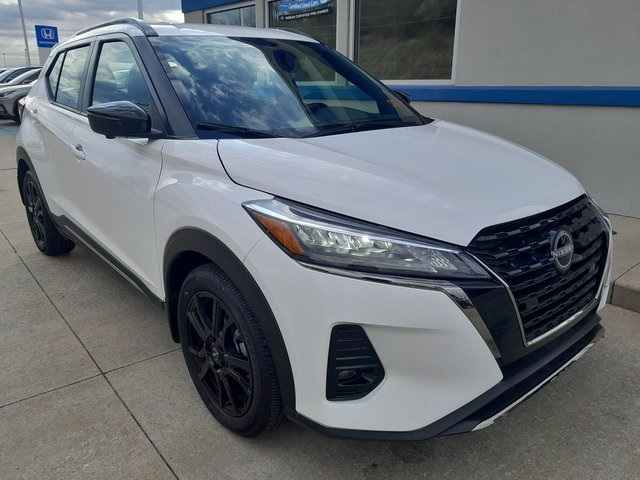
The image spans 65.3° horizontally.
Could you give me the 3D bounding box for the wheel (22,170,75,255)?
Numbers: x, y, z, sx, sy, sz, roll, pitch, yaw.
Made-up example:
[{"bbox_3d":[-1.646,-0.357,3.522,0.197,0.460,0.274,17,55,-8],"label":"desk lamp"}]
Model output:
[{"bbox_3d":[-2.032,-0.212,3.765,0.210,0.657,0.657,-14,23,-39],"label":"wheel"}]

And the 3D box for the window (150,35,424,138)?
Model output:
[{"bbox_3d":[-0.162,-0.825,2.552,1.400,0.140,0.880,-14,55,-39],"label":"window"}]

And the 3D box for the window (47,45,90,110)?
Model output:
[{"bbox_3d":[-1.593,-1.001,3.100,0.060,0.400,0.900,11,6,-44],"label":"window"}]

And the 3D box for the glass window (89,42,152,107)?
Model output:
[{"bbox_3d":[-0.946,-0.764,2.389,0.060,0.410,0.900,11,6,-44],"label":"glass window"}]

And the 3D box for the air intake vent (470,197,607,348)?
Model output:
[{"bbox_3d":[0.800,0.086,1.680,0.910,0.390,0.170,-14,23,-39],"label":"air intake vent"}]

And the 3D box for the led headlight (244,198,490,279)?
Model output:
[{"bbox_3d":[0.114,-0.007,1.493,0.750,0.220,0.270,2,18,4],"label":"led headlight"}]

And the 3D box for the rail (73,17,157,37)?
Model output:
[{"bbox_3d":[-1.211,-1.152,2.802,0.060,0.120,1.350,-14,23,-39],"label":"rail"}]

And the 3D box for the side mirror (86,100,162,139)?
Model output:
[{"bbox_3d":[-0.796,-0.482,2.018,0.260,0.155,0.180,-14,23,-39],"label":"side mirror"}]

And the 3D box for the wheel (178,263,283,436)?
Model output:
[{"bbox_3d":[-0.303,0.399,1.893,0.210,0.657,0.657,-14,23,-39],"label":"wheel"}]

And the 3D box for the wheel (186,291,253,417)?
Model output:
[{"bbox_3d":[-0.320,0.403,1.879,0.170,0.468,0.468,-14,23,-39],"label":"wheel"}]

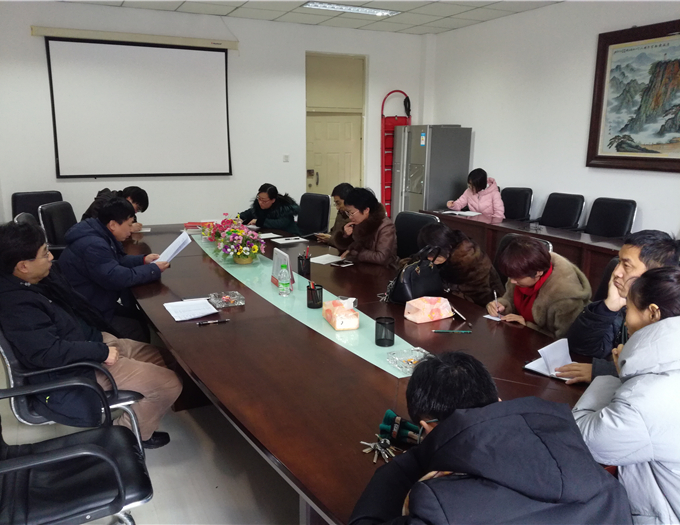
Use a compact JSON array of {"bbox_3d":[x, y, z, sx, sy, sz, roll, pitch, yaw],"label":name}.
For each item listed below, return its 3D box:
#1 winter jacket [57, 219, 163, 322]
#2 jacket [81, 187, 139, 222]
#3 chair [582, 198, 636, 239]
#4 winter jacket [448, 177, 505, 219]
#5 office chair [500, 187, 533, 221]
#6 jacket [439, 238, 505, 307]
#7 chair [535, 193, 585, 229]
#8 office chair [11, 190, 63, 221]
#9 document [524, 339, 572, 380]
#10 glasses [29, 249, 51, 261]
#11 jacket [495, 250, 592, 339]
[{"bbox_3d":[-1.351,0.059,3.203,0.550,0.630,0.540,-6,15,-26],"label":"winter jacket"},{"bbox_3d":[-2.147,-0.364,5.036,0.500,0.610,0.500,-4,14,-20],"label":"jacket"},{"bbox_3d":[2.417,-0.097,5.296,0.620,1.000,0.570,-8,16,-33],"label":"chair"},{"bbox_3d":[1.738,-0.667,6.656,0.570,0.730,0.500,12,18,42],"label":"winter jacket"},{"bbox_3d":[1.842,-0.366,6.430,0.620,1.000,0.570,-8,16,-33],"label":"office chair"},{"bbox_3d":[0.714,0.126,3.212,0.530,0.560,0.500,-6,15,-26],"label":"jacket"},{"bbox_3d":[2.183,-0.175,5.806,0.620,1.020,0.570,-11,18,-42],"label":"chair"},{"bbox_3d":[-2.944,-0.156,5.346,0.570,1.000,0.620,-8,15,-31],"label":"office chair"},{"bbox_3d":[0.847,0.358,2.108,0.200,0.100,0.210,-12,18,-43],"label":"document"},{"bbox_3d":[-1.359,-0.040,2.397,0.135,0.045,0.140,3,11,-21],"label":"glasses"},{"bbox_3d":[1.036,0.272,2.801,0.530,0.650,0.560,12,18,42],"label":"jacket"}]

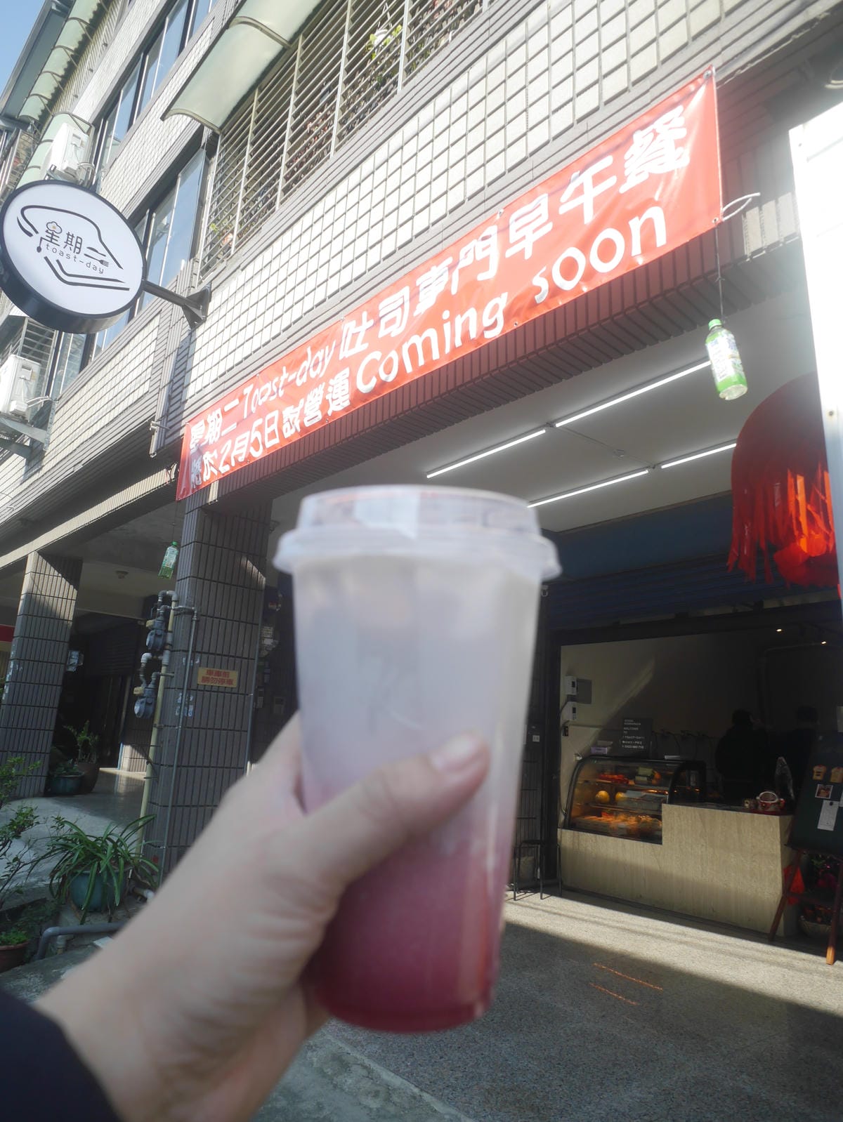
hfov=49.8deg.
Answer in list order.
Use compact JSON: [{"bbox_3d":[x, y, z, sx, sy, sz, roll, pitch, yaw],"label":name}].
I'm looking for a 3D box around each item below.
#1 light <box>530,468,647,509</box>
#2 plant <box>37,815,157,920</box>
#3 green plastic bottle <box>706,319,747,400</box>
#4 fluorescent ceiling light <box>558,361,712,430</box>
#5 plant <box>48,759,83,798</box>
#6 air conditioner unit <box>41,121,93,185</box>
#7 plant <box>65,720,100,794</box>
[{"bbox_3d":[1.134,-0.505,6.395,0.040,0.045,1.216,12,-15,-32],"label":"light"},{"bbox_3d":[-1.812,1.695,5.101,0.640,0.480,0.600,8,-13,-17],"label":"plant"},{"bbox_3d":[0.766,-0.520,2.300,0.074,0.207,0.074,-14,-20,21],"label":"green plastic bottle"},{"bbox_3d":[1.096,-0.878,4.713,0.040,0.045,1.216,12,-14,-31],"label":"fluorescent ceiling light"},{"bbox_3d":[-3.612,2.166,9.241,0.370,0.360,0.370,8,-13,-19],"label":"plant"},{"bbox_3d":[-4.201,-4.597,10.665,0.290,0.570,0.790,13,-15,-34],"label":"air conditioner unit"},{"bbox_3d":[-3.597,2.054,9.677,0.370,0.740,0.360,8,-13,-19],"label":"plant"}]

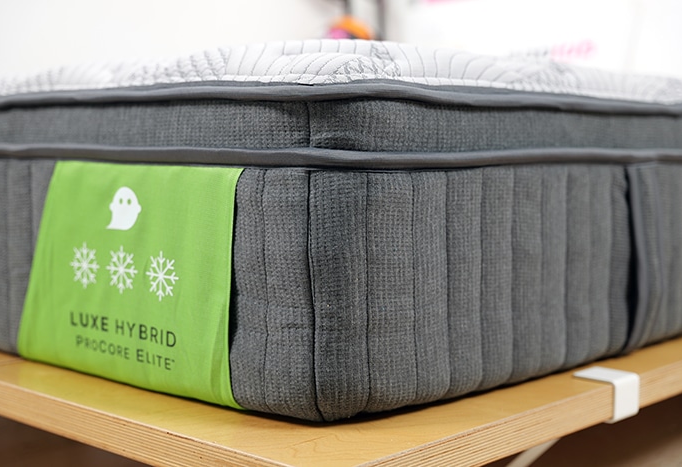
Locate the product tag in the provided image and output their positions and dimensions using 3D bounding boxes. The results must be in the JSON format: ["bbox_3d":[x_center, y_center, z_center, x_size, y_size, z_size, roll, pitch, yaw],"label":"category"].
[{"bbox_3d":[-0.214,0.040,1.011,0.325,0.218,0.030,4,7,39],"label":"product tag"}]

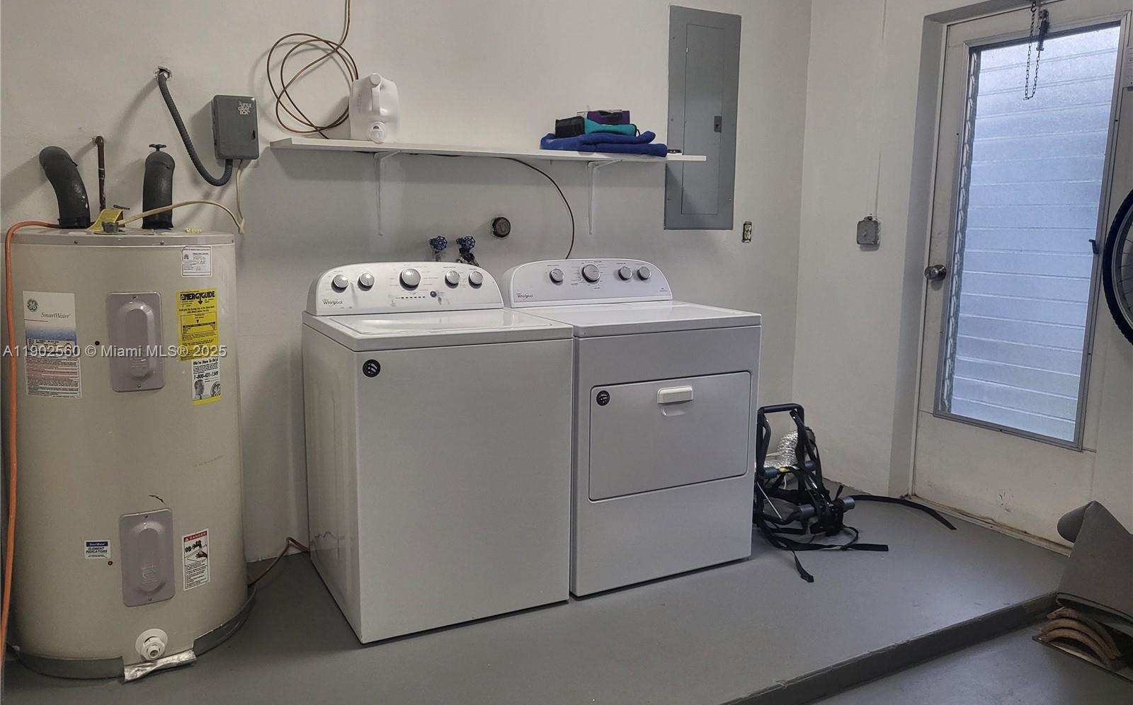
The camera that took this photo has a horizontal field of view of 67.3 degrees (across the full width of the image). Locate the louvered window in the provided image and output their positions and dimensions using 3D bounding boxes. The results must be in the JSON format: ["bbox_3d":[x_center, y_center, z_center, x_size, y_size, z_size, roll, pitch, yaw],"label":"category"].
[{"bbox_3d":[1.770,-0.445,3.316,0.059,1.534,0.619,-4,10,-28],"label":"louvered window"}]

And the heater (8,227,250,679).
[{"bbox_3d":[-1.310,0.246,2.547,0.630,1.190,0.630,-5,11,-33],"label":"heater"}]

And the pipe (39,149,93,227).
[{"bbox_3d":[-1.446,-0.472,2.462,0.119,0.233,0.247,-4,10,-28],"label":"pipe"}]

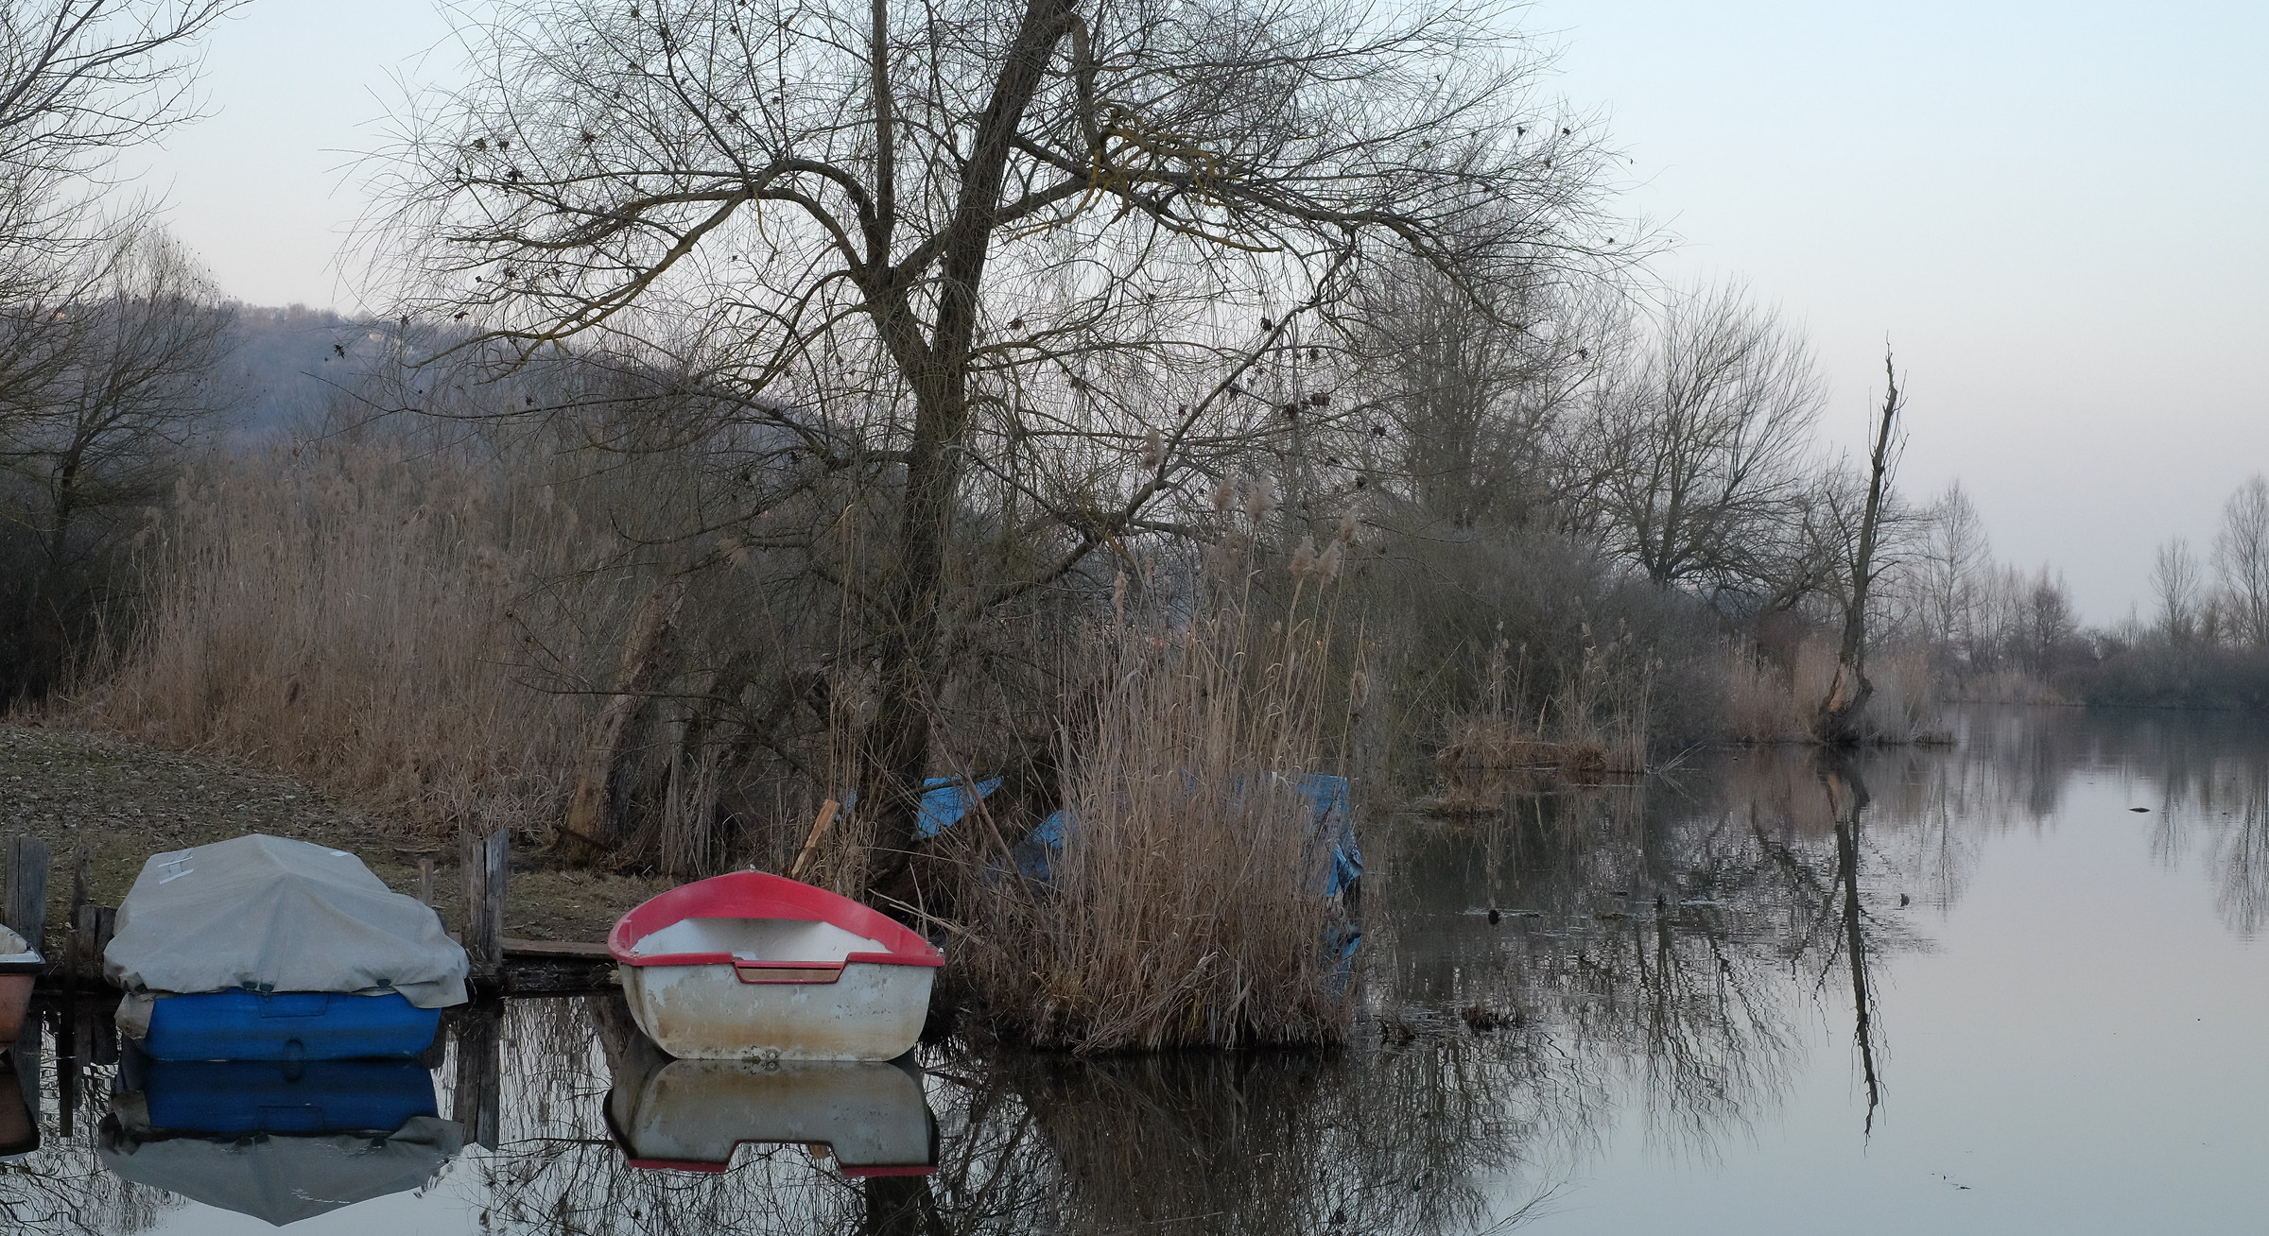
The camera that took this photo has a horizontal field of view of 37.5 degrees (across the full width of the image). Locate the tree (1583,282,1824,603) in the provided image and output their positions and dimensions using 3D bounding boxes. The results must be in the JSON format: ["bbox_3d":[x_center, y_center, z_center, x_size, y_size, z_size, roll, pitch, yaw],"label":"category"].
[{"bbox_3d":[18.118,-4.007,107.403,7.600,13.649,7.300,2,0,0],"label":"tree"}]

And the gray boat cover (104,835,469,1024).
[{"bbox_3d":[-3.825,1.347,15.188,1.500,0.630,3.200,2,-1,-15],"label":"gray boat cover"}]

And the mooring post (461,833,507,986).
[{"bbox_3d":[-3.203,1.461,16.529,0.210,0.830,0.170,2,0,0],"label":"mooring post"}]

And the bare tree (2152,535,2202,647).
[{"bbox_3d":[57.731,-0.015,185.020,3.000,8.903,3.000,2,0,0],"label":"bare tree"}]

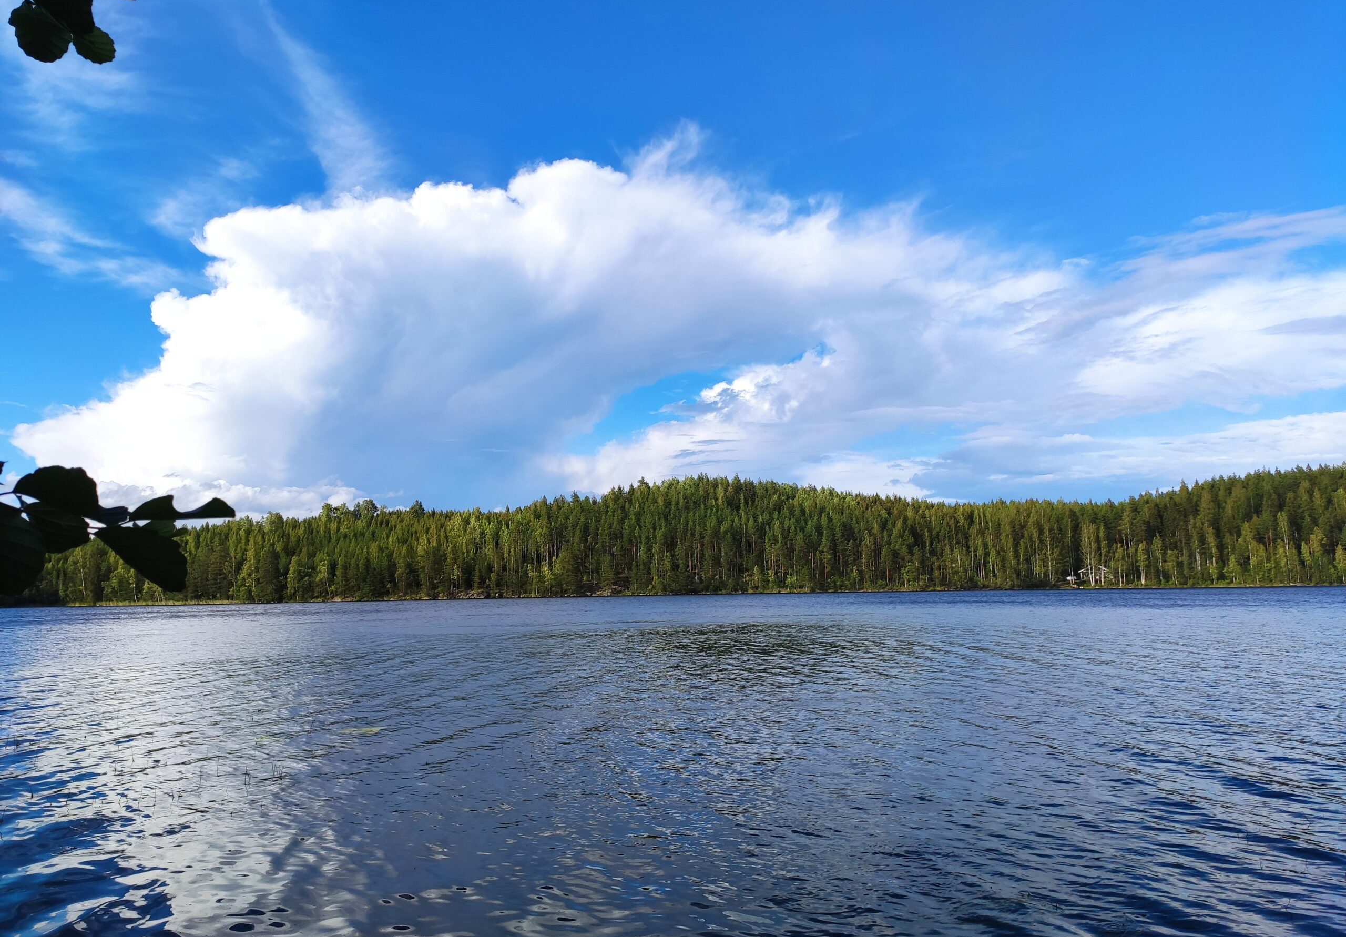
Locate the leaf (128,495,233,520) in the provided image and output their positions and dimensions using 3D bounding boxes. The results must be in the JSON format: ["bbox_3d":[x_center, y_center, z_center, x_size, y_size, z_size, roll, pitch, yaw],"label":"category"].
[{"bbox_3d":[-0.460,0.037,0.950,0.087,0.022,0.050,1,-7,-14],"label":"leaf"}]

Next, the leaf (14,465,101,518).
[{"bbox_3d":[-0.566,0.021,0.930,0.063,0.046,0.045,1,-7,-14],"label":"leaf"}]

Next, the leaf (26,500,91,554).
[{"bbox_3d":[-0.579,0.054,0.950,0.050,0.050,0.035,1,-7,-14],"label":"leaf"}]

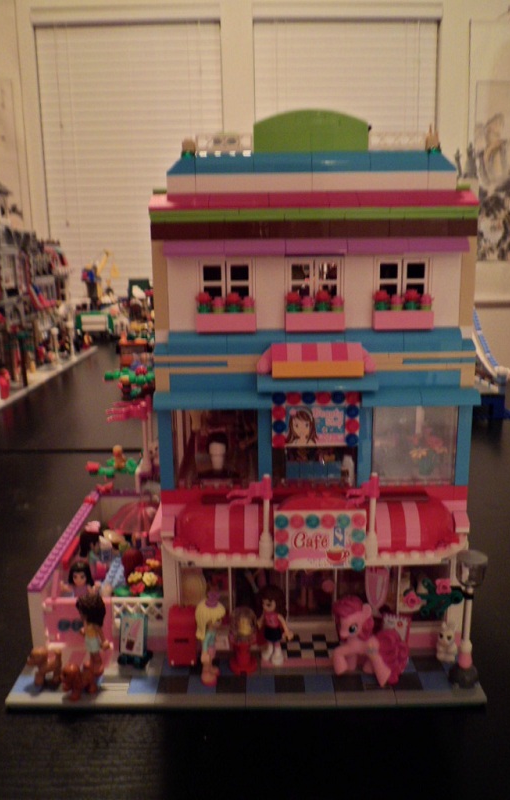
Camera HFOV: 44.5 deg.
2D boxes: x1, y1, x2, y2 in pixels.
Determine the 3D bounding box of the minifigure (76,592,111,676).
[{"bbox_3d":[-0.090,0.131,0.349,0.018,0.049,0.014,-4,12,-18],"label":"minifigure"}]

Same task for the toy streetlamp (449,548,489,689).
[{"bbox_3d":[0.115,0.120,0.341,0.016,0.072,0.016,3,9,0],"label":"toy streetlamp"}]

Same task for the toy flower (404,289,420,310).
[{"bbox_3d":[0.085,-0.054,0.339,0.009,0.012,0.009,-1,9,0],"label":"toy flower"}]

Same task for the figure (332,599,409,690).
[{"bbox_3d":[0.063,0.131,0.342,0.041,0.049,0.020,-1,11,0],"label":"figure"}]

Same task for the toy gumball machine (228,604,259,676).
[{"bbox_3d":[-0.006,0.137,0.360,0.016,0.036,0.015,-1,9,0],"label":"toy gumball machine"}]

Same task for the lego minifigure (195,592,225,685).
[{"bbox_3d":[-0.024,0.130,0.342,0.015,0.051,0.015,4,9,26],"label":"lego minifigure"}]

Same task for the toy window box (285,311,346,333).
[{"bbox_3d":[0.033,-0.043,0.341,0.032,0.010,0.008,-1,9,0],"label":"toy window box"}]

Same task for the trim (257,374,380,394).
[{"bbox_3d":[0.034,-0.011,0.341,0.064,0.010,0.016,-1,8,0],"label":"trim"}]

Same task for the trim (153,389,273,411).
[{"bbox_3d":[-0.023,0.000,0.342,0.064,0.010,0.014,-1,9,0],"label":"trim"}]

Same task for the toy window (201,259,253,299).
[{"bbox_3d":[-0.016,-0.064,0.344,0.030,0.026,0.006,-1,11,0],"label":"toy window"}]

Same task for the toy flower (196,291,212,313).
[{"bbox_3d":[-0.028,-0.054,0.339,0.008,0.012,0.008,-1,11,0],"label":"toy flower"}]

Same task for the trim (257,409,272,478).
[{"bbox_3d":[0.006,0.026,0.359,0.008,0.048,0.008,-1,8,0],"label":"trim"}]

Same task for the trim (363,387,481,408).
[{"bbox_3d":[0.090,-0.002,0.343,0.064,0.010,0.011,-1,11,0],"label":"trim"}]

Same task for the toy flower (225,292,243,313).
[{"bbox_3d":[-0.011,-0.053,0.339,0.009,0.011,0.009,-1,8,0],"label":"toy flower"}]

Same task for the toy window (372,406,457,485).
[{"bbox_3d":[0.090,0.025,0.358,0.048,0.048,0.007,-1,8,0],"label":"toy window"}]

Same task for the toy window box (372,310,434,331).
[{"bbox_3d":[0.081,-0.044,0.342,0.032,0.010,0.008,-1,11,0],"label":"toy window box"}]

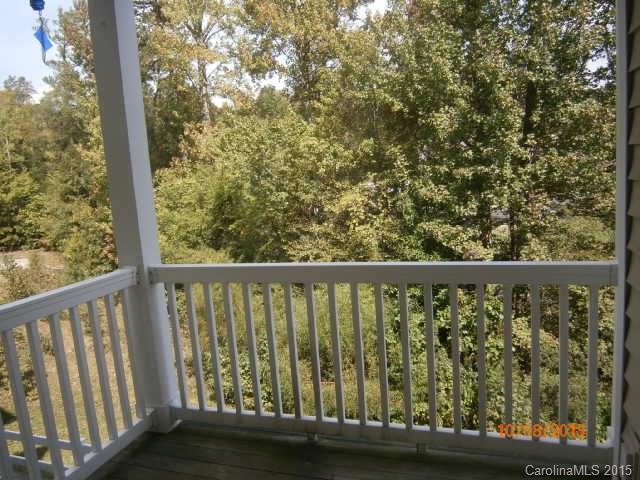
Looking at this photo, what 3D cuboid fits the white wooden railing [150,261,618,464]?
[{"bbox_3d":[0.192,0.574,2.443,2.295,0.915,0.072,-1,8,17],"label":"white wooden railing"}]

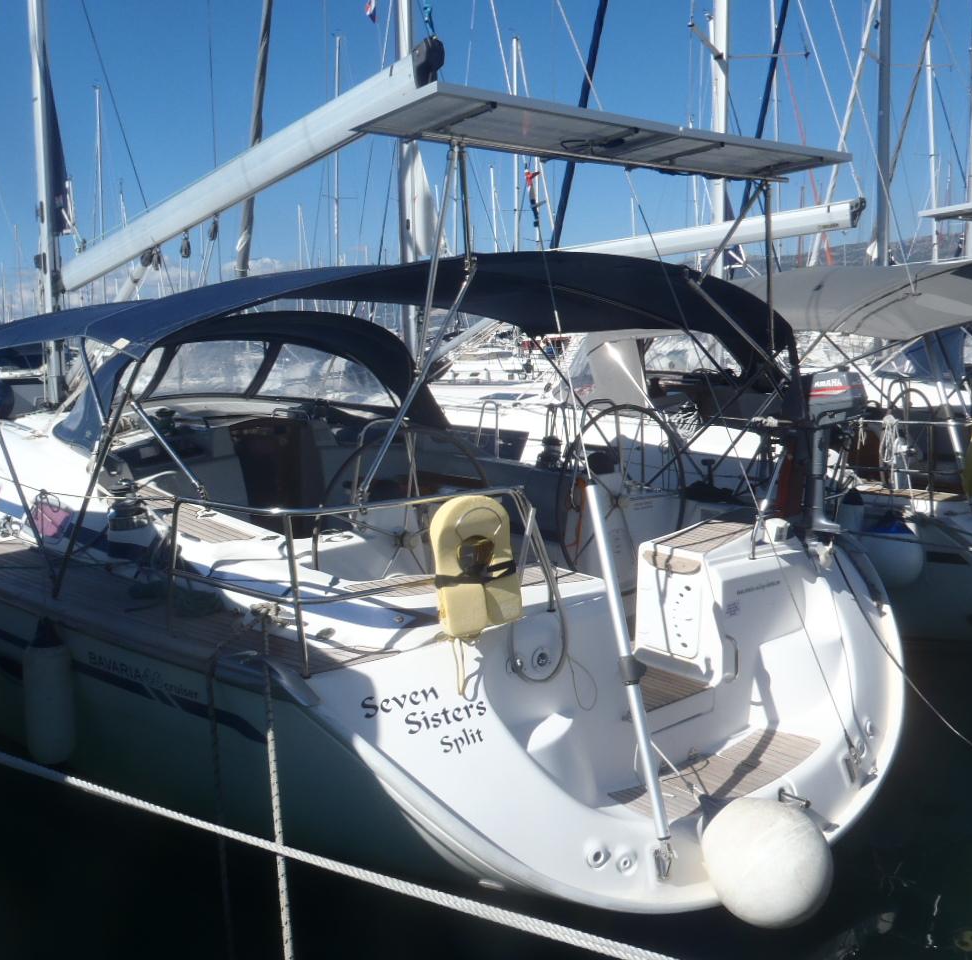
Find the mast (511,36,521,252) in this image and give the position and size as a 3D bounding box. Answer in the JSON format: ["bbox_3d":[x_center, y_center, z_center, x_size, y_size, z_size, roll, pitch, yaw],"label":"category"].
[{"bbox_3d":[1.233,-11.325,42.836,0.160,13.300,0.200,-8,11,-41],"label":"mast"}]

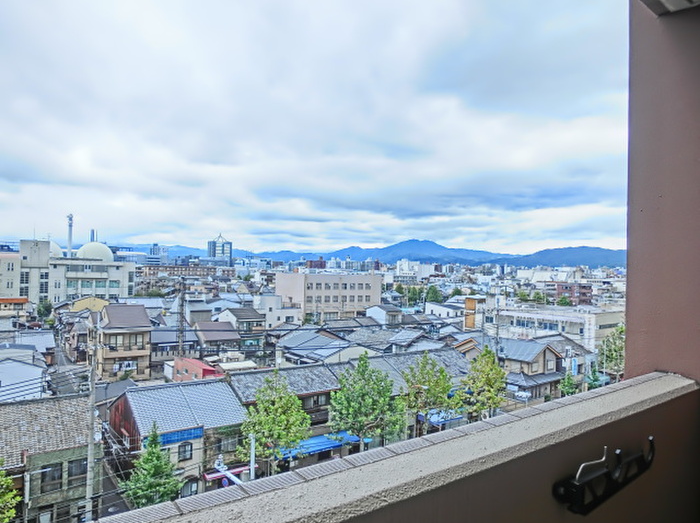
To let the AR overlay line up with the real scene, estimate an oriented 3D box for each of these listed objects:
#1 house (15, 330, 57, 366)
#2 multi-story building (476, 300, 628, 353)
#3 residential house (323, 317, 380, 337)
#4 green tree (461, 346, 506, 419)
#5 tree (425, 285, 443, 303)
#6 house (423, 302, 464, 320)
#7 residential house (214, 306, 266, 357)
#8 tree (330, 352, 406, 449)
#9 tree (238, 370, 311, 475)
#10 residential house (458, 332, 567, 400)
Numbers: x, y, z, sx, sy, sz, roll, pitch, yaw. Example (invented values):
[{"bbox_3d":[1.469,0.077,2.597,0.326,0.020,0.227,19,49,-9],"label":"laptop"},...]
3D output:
[{"bbox_3d":[-59.495,16.439,91.451,6.300,6.000,10.000,1,0,-34],"label":"house"},{"bbox_3d":[43.343,15.002,106.225,14.500,11.300,26.000,1,0,-37],"label":"multi-story building"},{"bbox_3d":[0.394,14.781,98.036,10.800,6.300,7.000,2,-1,-37],"label":"residential house"},{"bbox_3d":[14.123,13.386,50.550,4.800,8.800,4.800,2,-1,-37],"label":"green tree"},{"bbox_3d":[33.695,14.990,195.057,7.200,10.000,7.200,2,-1,-37],"label":"tree"},{"bbox_3d":[27.319,16.361,137.978,6.500,8.300,10.500,1,0,-34],"label":"house"},{"bbox_3d":[-20.256,12.989,89.548,5.800,8.500,8.800,2,-1,-37],"label":"residential house"},{"bbox_3d":[1.665,14.302,45.426,6.800,11.560,6.800,1,0,0],"label":"tree"},{"bbox_3d":[-6.300,14.493,40.076,5.900,10.980,5.900,1,0,-34],"label":"tree"},{"bbox_3d":[22.571,14.473,67.543,8.200,7.500,11.500,2,-1,-37],"label":"residential house"}]

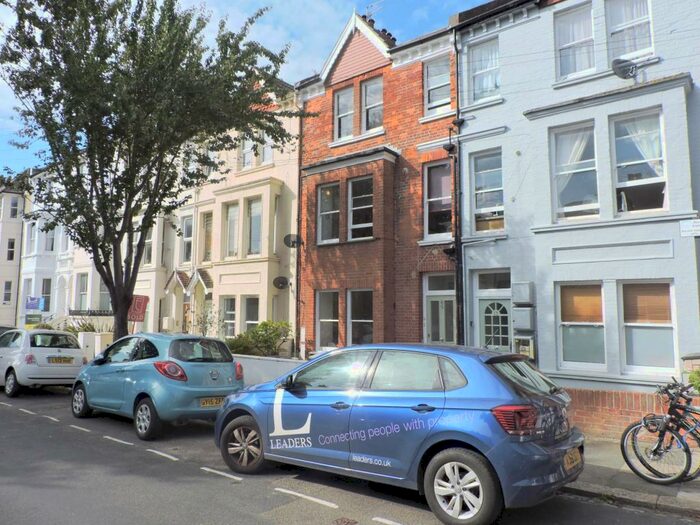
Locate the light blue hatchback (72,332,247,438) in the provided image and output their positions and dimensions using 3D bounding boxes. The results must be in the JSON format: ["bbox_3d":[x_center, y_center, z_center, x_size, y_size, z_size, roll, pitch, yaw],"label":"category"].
[{"bbox_3d":[-3.520,2.021,8.638,3.620,1.500,1.660,-5,-8,39],"label":"light blue hatchback"}]

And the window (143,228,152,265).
[{"bbox_3d":[-8.155,-0.757,19.537,0.860,1.750,0.300,-4,-8,37],"label":"window"}]

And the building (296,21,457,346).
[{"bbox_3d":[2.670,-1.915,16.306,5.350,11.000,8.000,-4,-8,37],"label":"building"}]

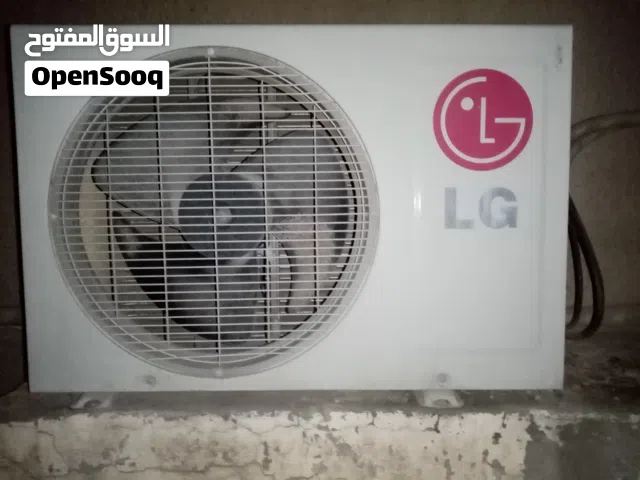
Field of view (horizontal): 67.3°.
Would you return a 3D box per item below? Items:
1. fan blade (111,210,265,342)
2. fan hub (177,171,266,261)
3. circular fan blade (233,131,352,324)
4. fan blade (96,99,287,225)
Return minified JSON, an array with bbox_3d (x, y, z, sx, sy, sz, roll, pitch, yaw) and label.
[{"bbox_3d":[-0.188,0.052,0.699,0.218,0.189,0.065,0,4,0],"label":"fan blade"},{"bbox_3d":[-0.147,-0.039,0.752,0.131,0.131,0.067,0,4,0],"label":"fan hub"},{"bbox_3d":[-0.040,-0.023,0.695,0.172,0.268,0.065,0,4,0],"label":"circular fan blade"},{"bbox_3d":[-0.181,-0.113,0.688,0.279,0.174,0.065,0,4,0],"label":"fan blade"}]

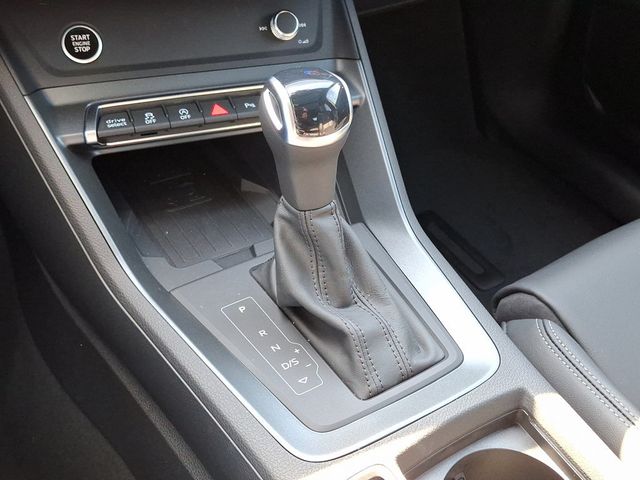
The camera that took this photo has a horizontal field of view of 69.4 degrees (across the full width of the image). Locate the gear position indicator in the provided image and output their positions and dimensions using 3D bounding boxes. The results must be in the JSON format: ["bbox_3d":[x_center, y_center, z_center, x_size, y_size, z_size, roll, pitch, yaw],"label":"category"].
[{"bbox_3d":[-0.032,0.069,0.314,0.026,0.004,0.092,-24,47,-33],"label":"gear position indicator"}]

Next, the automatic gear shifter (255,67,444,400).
[{"bbox_3d":[0.018,-0.022,0.316,0.104,0.150,0.175,-16,43,-26],"label":"automatic gear shifter"}]

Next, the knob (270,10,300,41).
[{"bbox_3d":[-0.039,-0.237,0.513,0.031,0.031,0.014,-16,0,-26],"label":"knob"}]

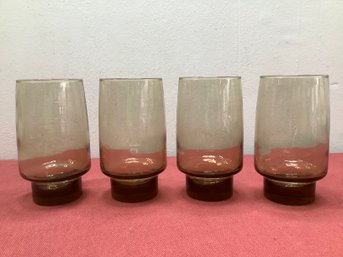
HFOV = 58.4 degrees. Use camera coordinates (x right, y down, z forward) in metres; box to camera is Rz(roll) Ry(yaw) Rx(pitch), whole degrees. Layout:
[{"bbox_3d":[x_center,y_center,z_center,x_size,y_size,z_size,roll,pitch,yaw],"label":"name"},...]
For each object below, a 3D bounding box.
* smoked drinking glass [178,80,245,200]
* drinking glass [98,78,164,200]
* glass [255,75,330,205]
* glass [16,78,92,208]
[{"bbox_3d":[0.041,0.009,0.322,0.070,0.122,0.070,-1,8,0],"label":"smoked drinking glass"},{"bbox_3d":[-0.040,0.010,0.322,0.070,0.122,0.070,-1,8,0],"label":"drinking glass"},{"bbox_3d":[0.121,0.010,0.309,0.070,0.122,0.070,-1,8,0],"label":"glass"},{"bbox_3d":[-0.120,0.012,0.318,0.070,0.122,0.070,-1,8,0],"label":"glass"}]

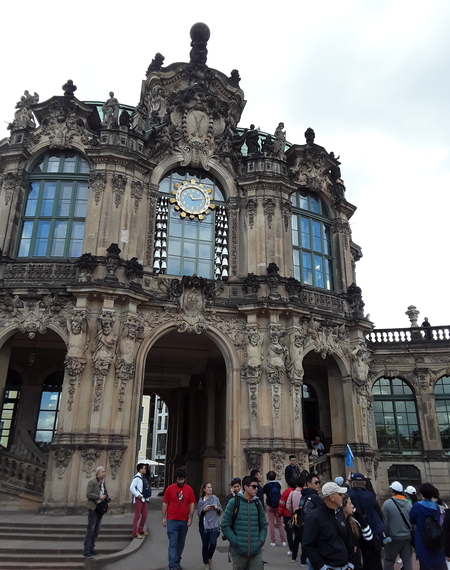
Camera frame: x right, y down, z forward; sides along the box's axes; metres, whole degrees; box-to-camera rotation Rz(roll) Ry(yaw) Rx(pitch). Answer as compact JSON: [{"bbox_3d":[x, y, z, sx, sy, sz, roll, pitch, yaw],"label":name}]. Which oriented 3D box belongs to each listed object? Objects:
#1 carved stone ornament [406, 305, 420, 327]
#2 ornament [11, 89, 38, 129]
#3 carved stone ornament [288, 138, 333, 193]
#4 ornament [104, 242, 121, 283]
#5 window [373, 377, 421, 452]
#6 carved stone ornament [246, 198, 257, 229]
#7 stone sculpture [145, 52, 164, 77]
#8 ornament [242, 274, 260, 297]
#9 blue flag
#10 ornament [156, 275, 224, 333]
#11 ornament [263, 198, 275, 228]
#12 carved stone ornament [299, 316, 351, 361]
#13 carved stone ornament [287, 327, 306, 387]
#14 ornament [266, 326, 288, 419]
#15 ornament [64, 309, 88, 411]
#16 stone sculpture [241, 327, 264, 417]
[{"bbox_3d":[11.213,1.862,27.795,0.809,1.279,0.809,-3,-22,9],"label":"carved stone ornament"},{"bbox_3d":[-9.525,-8.271,22.206,1.150,2.094,0.784,-1,-22,3],"label":"ornament"},{"bbox_3d":[4.371,-6.083,23.915,2.403,2.937,0.731,13,-25,-28],"label":"carved stone ornament"},{"bbox_3d":[-4.844,-0.925,20.013,0.673,1.792,0.673,4,-22,-7],"label":"ornament"},{"bbox_3d":[8.206,6.211,22.531,2.009,3.451,0.309,-3,-23,9],"label":"window"},{"bbox_3d":[1.262,-3.428,22.318,0.515,1.648,0.258,-6,-23,16],"label":"carved stone ornament"},{"bbox_3d":[-3.570,-11.297,24.049,0.784,1.325,0.731,6,-22,-14],"label":"stone sculpture"},{"bbox_3d":[1.129,0.038,19.930,0.725,1.053,0.725,2,-22,-5],"label":"ornament"},{"bbox_3d":[2.521,3.435,9.405,0.200,0.480,0.130,1,-21,0],"label":"blue flag"},{"bbox_3d":[-1.544,0.876,21.037,3.090,2.495,0.800,7,-22,-15],"label":"ornament"},{"bbox_3d":[2.063,-3.363,21.727,0.580,1.720,0.250,7,-23,-15],"label":"ornament"},{"bbox_3d":[4.416,2.312,20.688,2.750,1.980,0.500,12,-25,-25],"label":"carved stone ornament"},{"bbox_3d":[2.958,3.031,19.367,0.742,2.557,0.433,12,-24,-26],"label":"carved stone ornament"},{"bbox_3d":[2.137,3.453,18.847,0.886,3.760,0.567,4,-22,-7],"label":"ornament"},{"bbox_3d":[-5.696,2.847,18.040,0.820,4.000,0.700,1,-22,-2],"label":"ornament"},{"bbox_3d":[1.114,3.460,18.968,0.906,3.697,0.464,1,-22,0],"label":"stone sculpture"}]

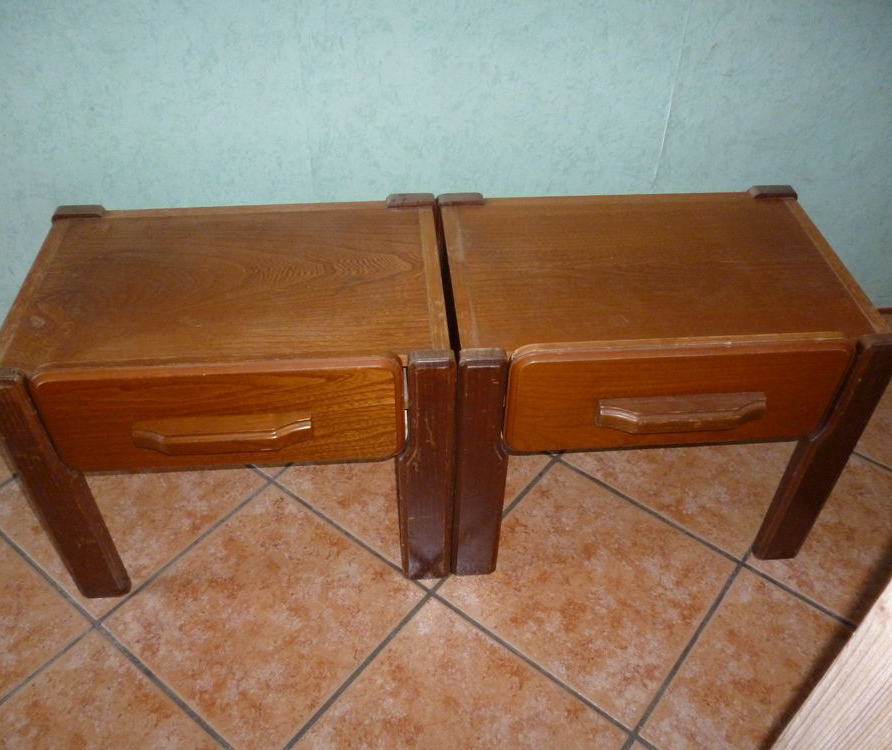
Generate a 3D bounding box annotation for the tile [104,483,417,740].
[{"bbox_3d":[-0.256,0.339,1.166,0.330,0.010,0.330,29,49,27],"label":"tile"}]

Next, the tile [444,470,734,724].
[{"bbox_3d":[0.214,0.306,1.210,0.330,0.010,0.330,29,49,27],"label":"tile"}]

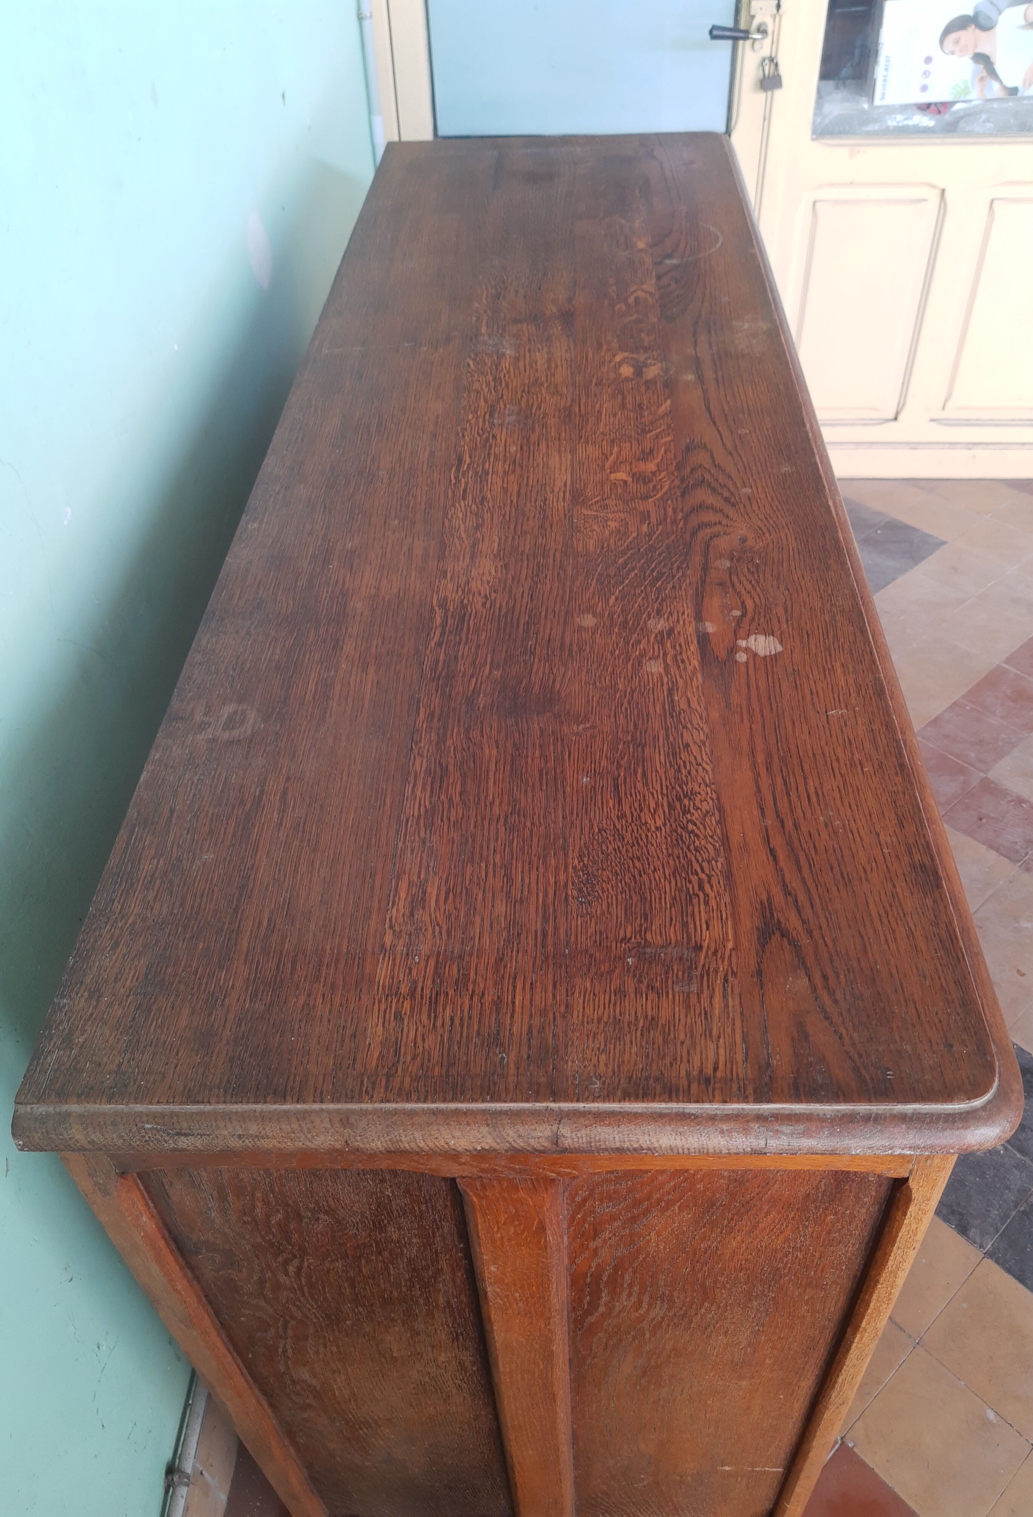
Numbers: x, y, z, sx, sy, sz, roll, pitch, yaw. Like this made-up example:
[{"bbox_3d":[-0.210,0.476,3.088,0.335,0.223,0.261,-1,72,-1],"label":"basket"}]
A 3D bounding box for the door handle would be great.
[{"bbox_3d":[0.463,-1.518,2.379,0.120,0.031,0.056,1,44,5],"label":"door handle"}]

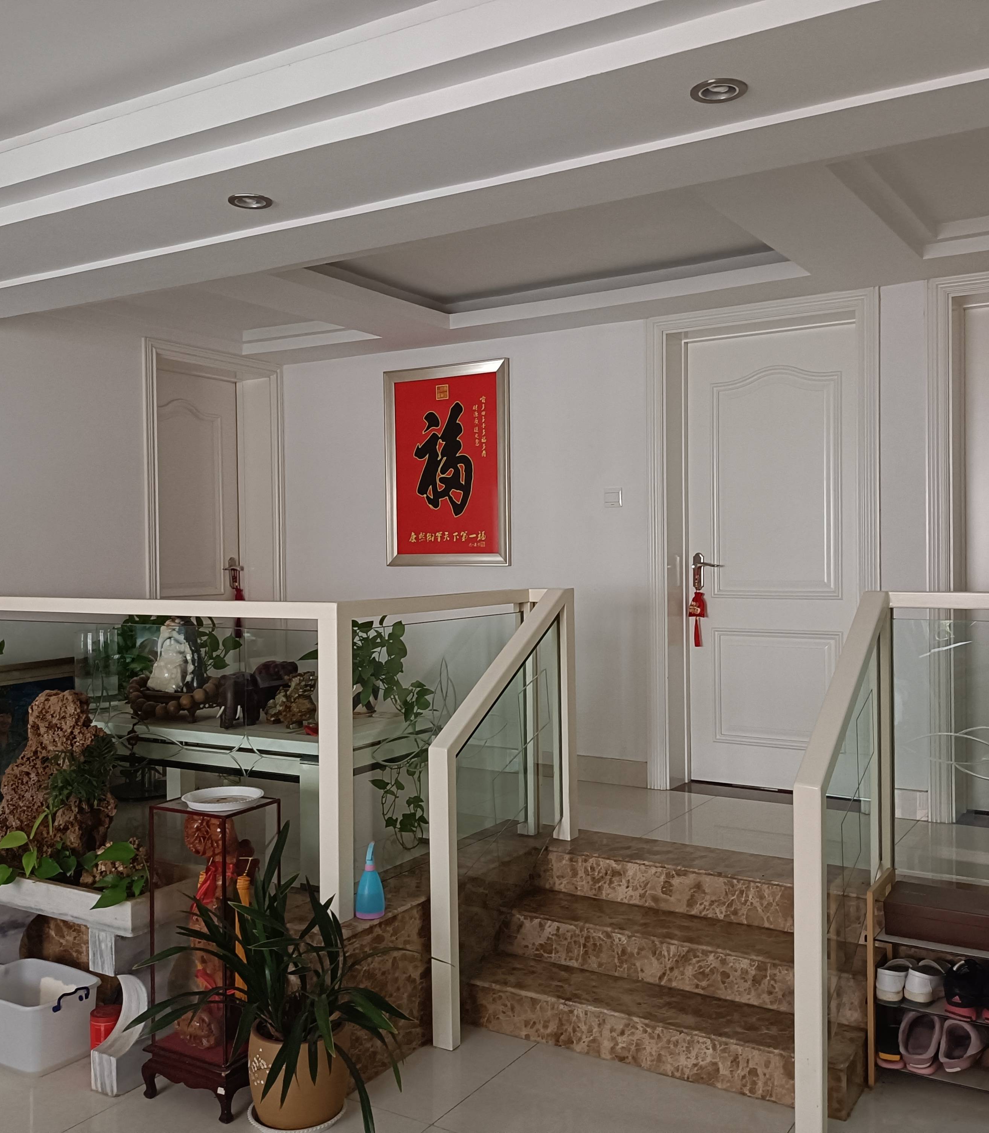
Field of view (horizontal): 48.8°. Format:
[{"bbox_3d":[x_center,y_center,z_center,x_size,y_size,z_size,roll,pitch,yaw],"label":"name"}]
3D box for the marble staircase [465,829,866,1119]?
[{"bbox_3d":[0.595,1.200,3.417,1.170,0.453,0.745,0,1,32],"label":"marble staircase"}]

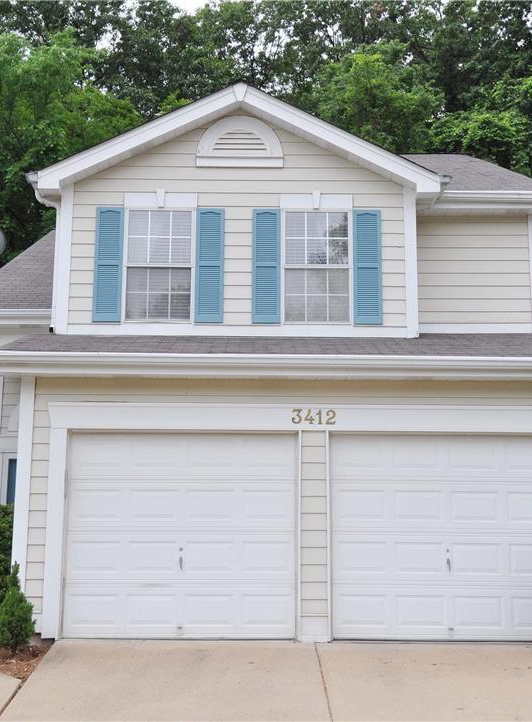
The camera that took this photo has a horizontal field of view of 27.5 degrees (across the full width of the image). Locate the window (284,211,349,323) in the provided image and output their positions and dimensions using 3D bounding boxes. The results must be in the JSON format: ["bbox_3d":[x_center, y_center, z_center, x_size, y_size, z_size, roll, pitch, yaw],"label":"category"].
[{"bbox_3d":[0.639,-1.191,13.755,0.870,1.478,0.100,0,-12,0],"label":"window"}]

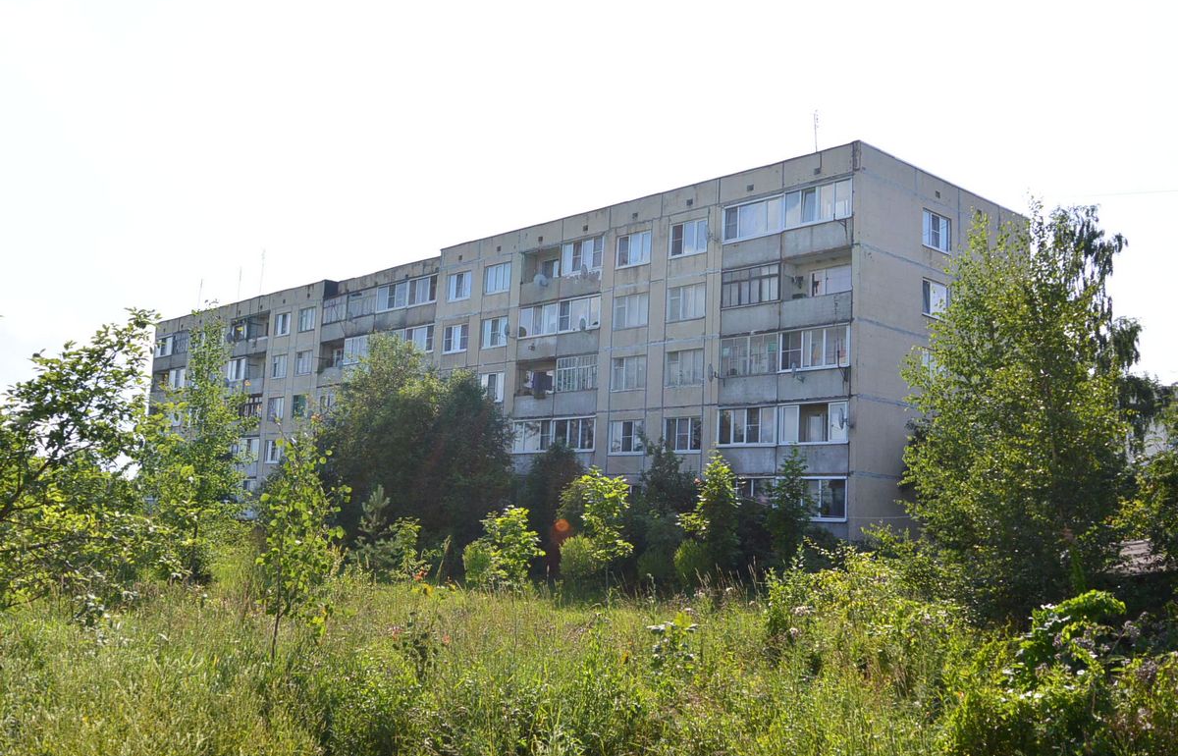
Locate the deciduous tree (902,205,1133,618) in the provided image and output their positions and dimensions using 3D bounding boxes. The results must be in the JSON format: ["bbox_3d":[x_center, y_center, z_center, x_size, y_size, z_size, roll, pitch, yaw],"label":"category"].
[{"bbox_3d":[9.336,0.668,24.887,5.159,9.100,4.901,0,-8,21],"label":"deciduous tree"}]

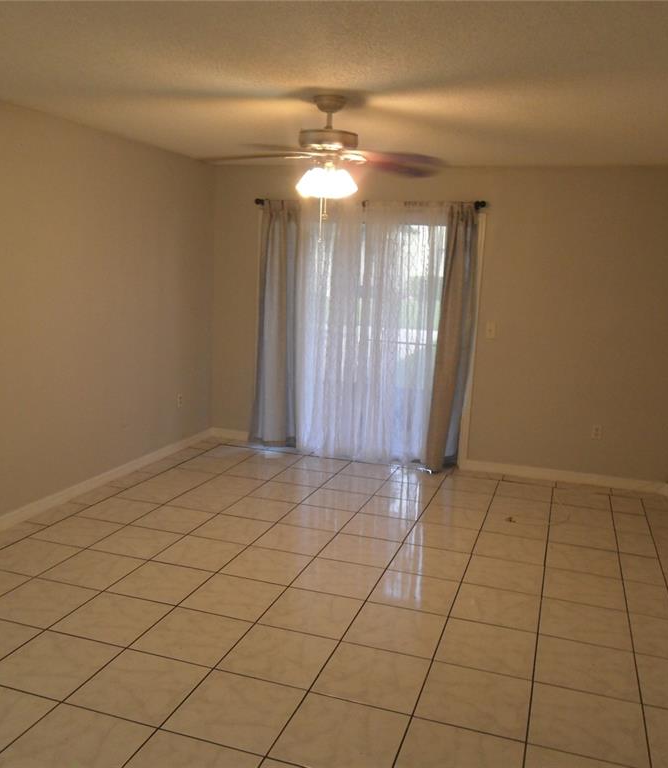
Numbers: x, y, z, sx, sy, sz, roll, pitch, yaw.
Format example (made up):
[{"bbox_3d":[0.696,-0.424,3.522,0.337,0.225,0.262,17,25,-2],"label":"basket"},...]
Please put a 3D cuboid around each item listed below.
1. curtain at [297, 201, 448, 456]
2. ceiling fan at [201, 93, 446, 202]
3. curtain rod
[{"bbox_3d":[0.258,-0.420,5.902,1.340,2.130,0.090,6,10,18],"label":"curtain"},{"bbox_3d":[-0.027,-1.176,3.543,1.220,0.470,1.220,6,10,18],"label":"ceiling fan"},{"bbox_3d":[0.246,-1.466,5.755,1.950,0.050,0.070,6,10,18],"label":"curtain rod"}]

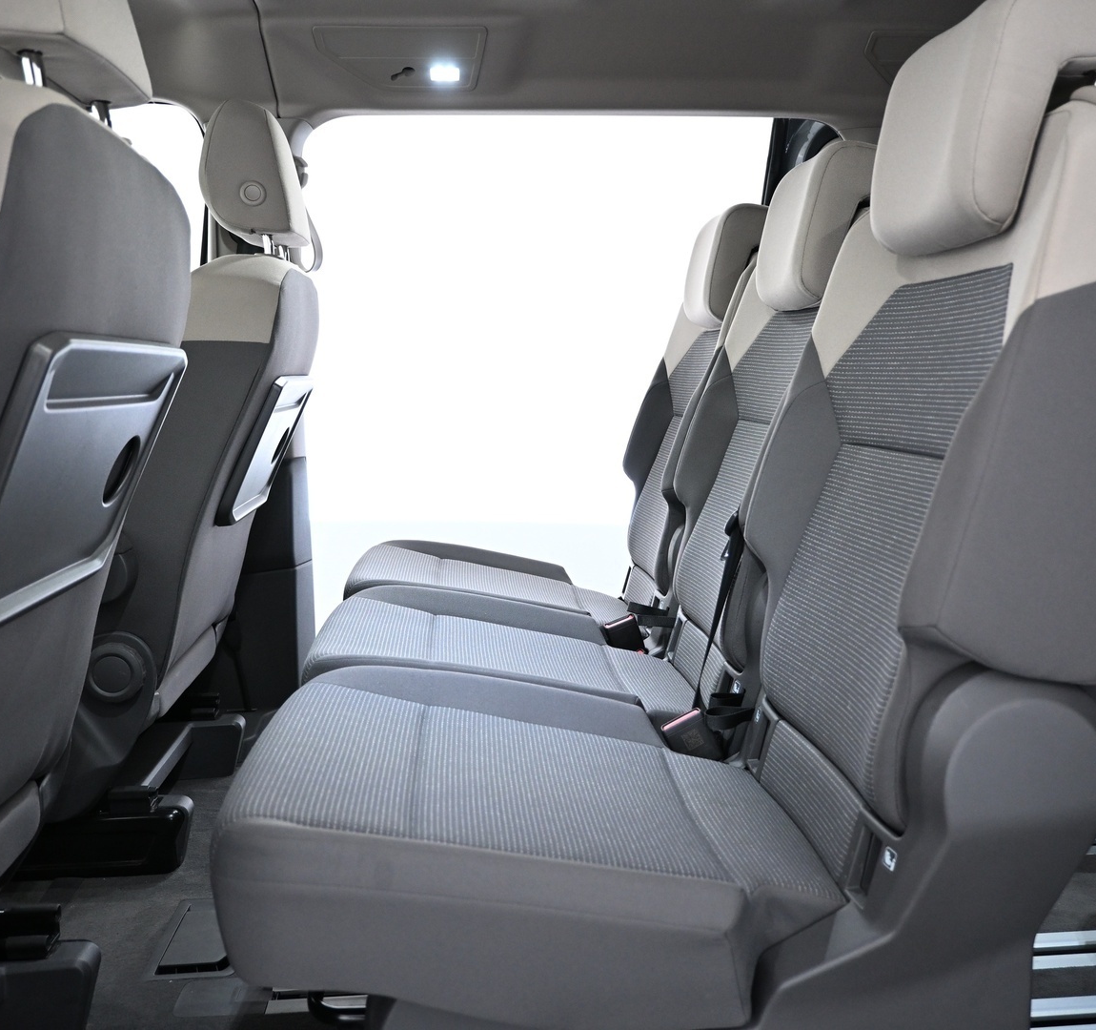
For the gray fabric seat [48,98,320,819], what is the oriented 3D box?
[{"bbox_3d":[-0.785,-0.078,1.728,0.810,1.143,0.531,-1,7,-5],"label":"gray fabric seat"}]

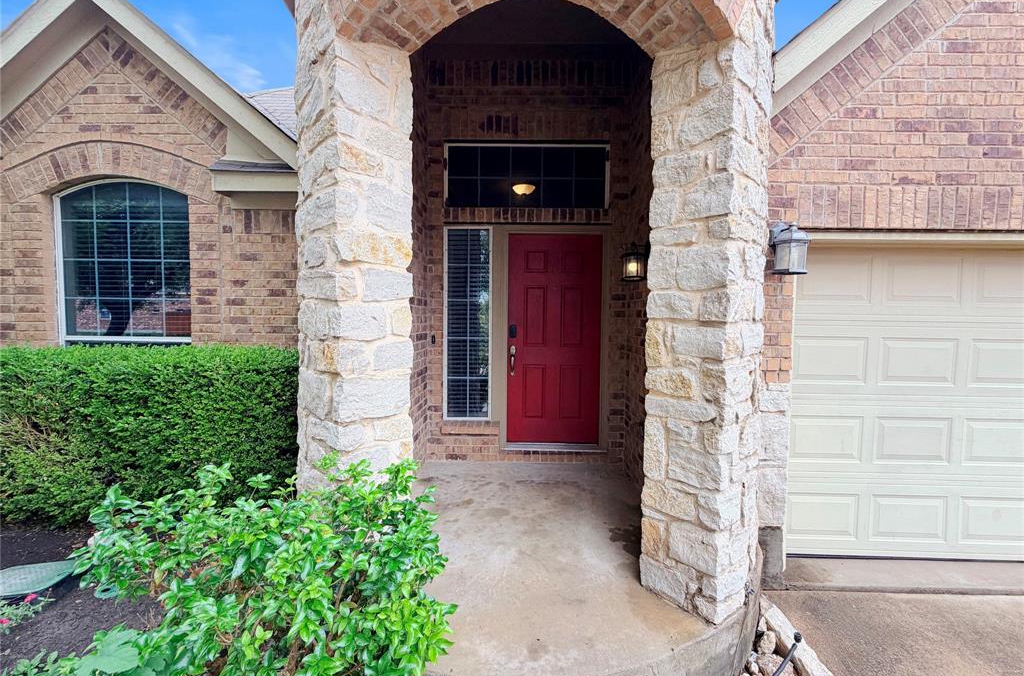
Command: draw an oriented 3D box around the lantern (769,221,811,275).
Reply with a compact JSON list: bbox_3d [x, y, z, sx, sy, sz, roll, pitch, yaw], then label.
[{"bbox_3d":[1.624,-0.523,2.411,0.185,0.320,0.210,1,3,1],"label":"lantern"}]

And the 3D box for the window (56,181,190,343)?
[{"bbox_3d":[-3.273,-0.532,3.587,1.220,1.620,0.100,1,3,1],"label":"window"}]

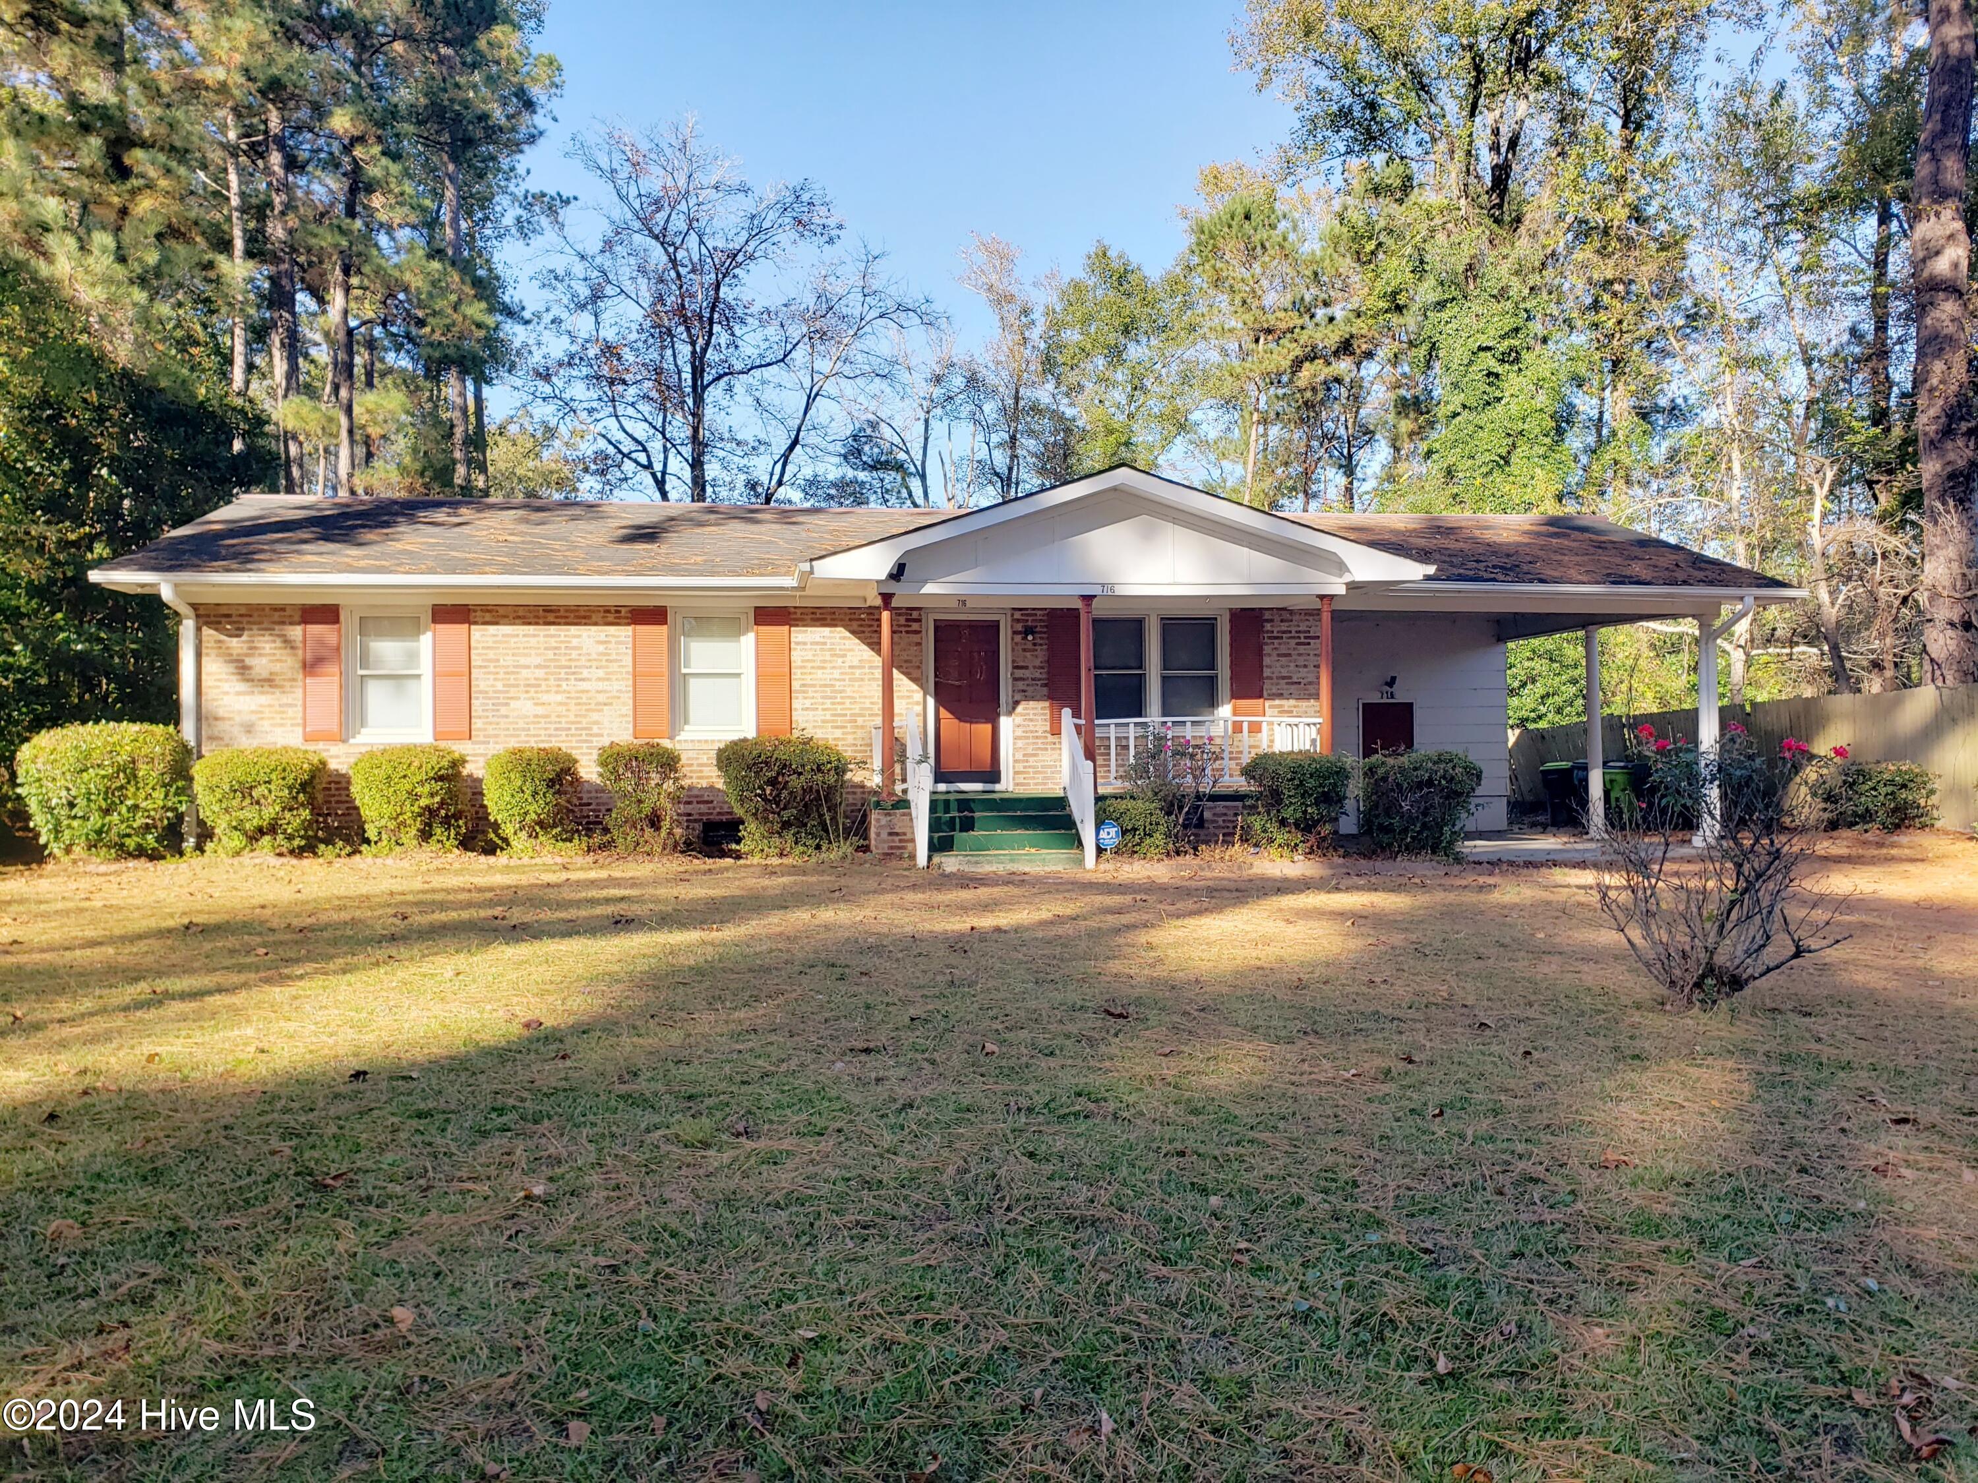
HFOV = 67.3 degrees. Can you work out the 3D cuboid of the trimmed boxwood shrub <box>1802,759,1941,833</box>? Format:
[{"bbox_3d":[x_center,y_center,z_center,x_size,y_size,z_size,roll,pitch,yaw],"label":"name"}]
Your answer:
[{"bbox_3d":[12.105,0.743,20.400,1.750,0.980,1.600,-1,0,-9],"label":"trimmed boxwood shrub"}]

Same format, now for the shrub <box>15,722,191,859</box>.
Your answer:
[{"bbox_3d":[-8.888,0.488,14.900,1.650,1.330,1.500,-1,0,-9],"label":"shrub"}]

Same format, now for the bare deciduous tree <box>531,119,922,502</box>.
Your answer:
[{"bbox_3d":[-5.800,-6.100,33.000,8.500,15.500,8.200,-1,0,-9],"label":"bare deciduous tree"}]

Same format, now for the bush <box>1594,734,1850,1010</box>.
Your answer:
[{"bbox_3d":[3.800,0.661,7.700,1.280,1.400,1.200,-1,0,-9],"label":"bush"}]

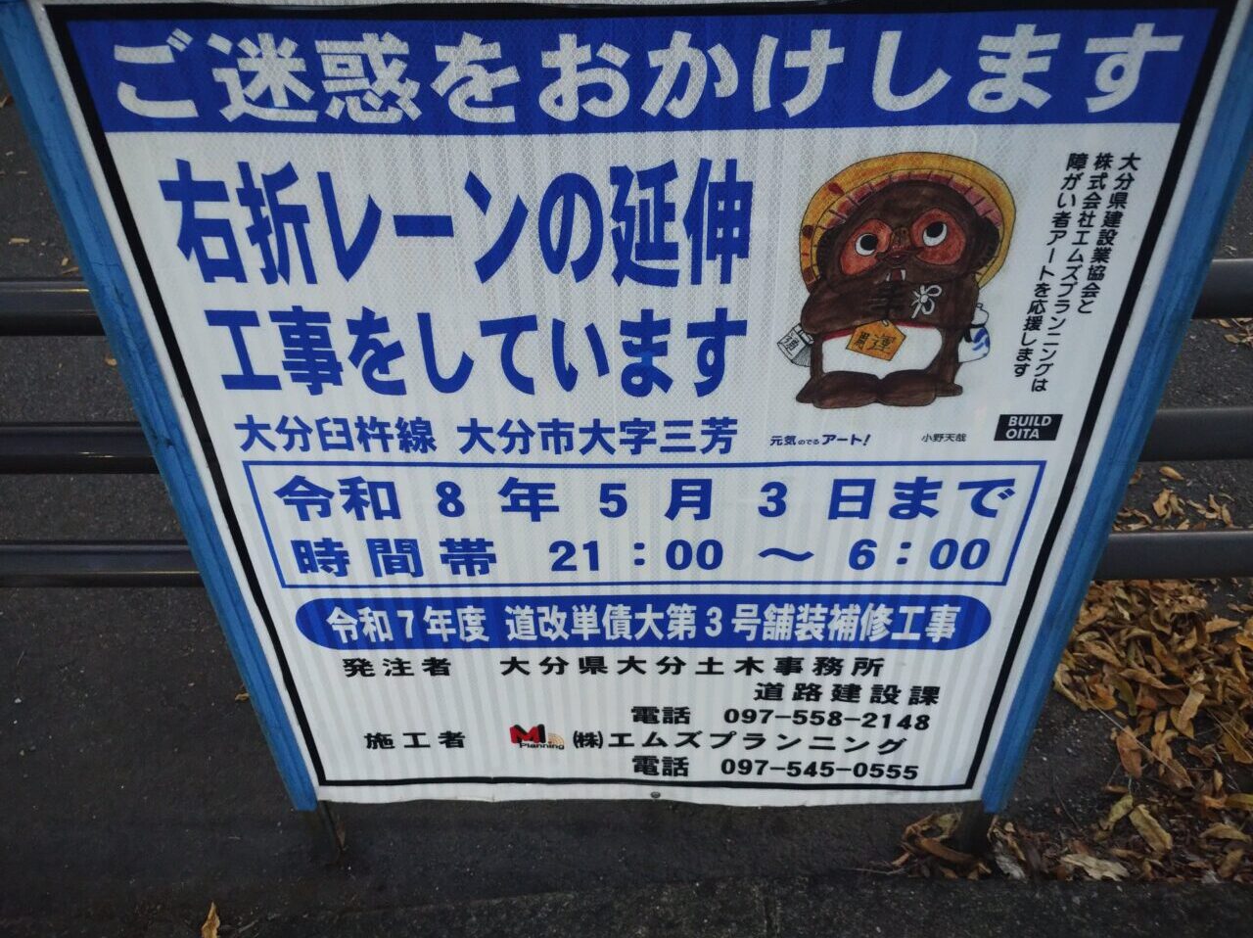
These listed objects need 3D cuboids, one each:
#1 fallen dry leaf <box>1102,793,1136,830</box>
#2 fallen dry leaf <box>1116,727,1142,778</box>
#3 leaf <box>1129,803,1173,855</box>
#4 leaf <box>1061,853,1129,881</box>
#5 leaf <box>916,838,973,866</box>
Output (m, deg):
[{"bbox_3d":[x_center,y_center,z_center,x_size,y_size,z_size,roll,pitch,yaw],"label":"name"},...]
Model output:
[{"bbox_3d":[0.809,0.565,1.670,0.084,0.018,0.024,-28,46,-29],"label":"fallen dry leaf"},{"bbox_3d":[0.882,0.494,1.772,0.035,0.018,0.101,6,39,9],"label":"fallen dry leaf"},{"bbox_3d":[0.851,0.584,1.644,0.034,0.018,0.084,-8,39,-8],"label":"leaf"},{"bbox_3d":[0.738,0.625,1.596,0.098,0.019,0.033,10,40,13],"label":"leaf"},{"bbox_3d":[0.507,0.603,1.607,0.086,0.025,0.025,15,42,20],"label":"leaf"}]

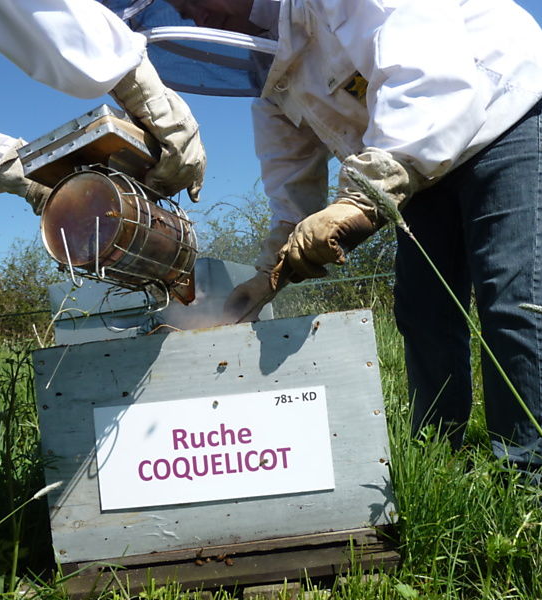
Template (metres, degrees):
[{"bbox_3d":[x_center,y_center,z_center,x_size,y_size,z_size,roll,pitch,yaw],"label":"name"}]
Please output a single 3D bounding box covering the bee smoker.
[{"bbox_3d":[-0.168,-0.094,0.730,0.123,0.198,0.251,-21,-12,16],"label":"bee smoker"}]

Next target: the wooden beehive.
[{"bbox_3d":[-0.079,0.225,1.068,0.500,0.352,0.550,-6,-2,0],"label":"wooden beehive"}]

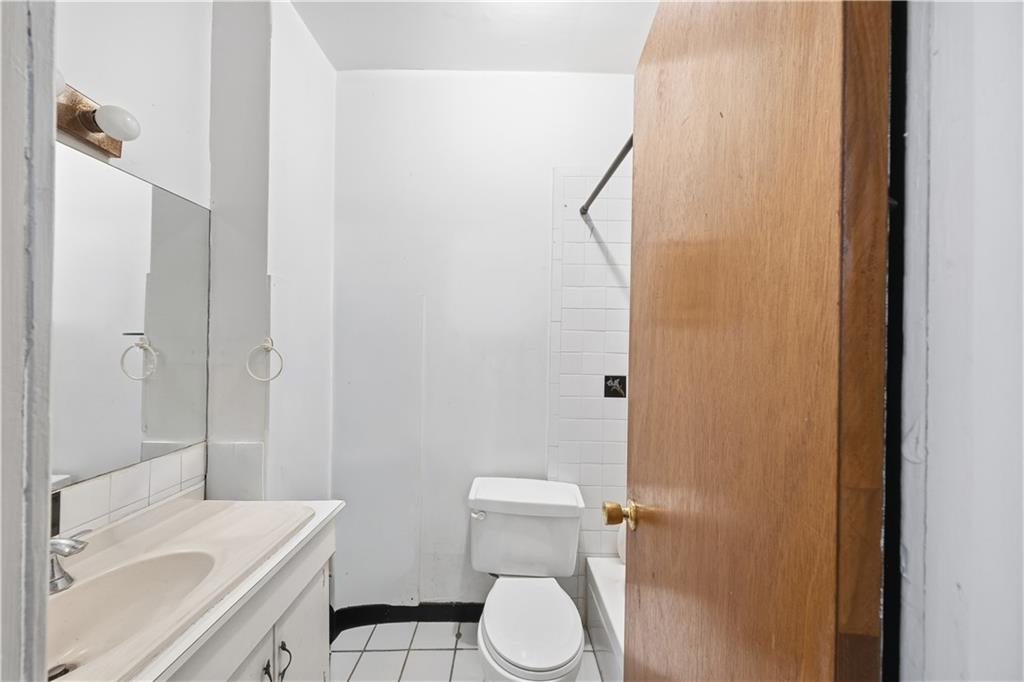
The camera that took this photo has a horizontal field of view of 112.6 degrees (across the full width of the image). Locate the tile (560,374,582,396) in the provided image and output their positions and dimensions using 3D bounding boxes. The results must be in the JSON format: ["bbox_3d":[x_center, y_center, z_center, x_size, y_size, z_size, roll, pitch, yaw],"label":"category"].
[{"bbox_3d":[0.296,0.221,1.696,0.108,0.108,0.010,1,0,0],"label":"tile"}]

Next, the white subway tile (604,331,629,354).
[{"bbox_3d":[0.518,0.005,1.693,0.108,0.108,0.010,1,0,-1],"label":"white subway tile"}]

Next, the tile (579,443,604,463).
[{"bbox_3d":[0.391,0.546,1.683,0.108,0.108,0.010,1,-1,1],"label":"tile"}]

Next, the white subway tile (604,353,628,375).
[{"bbox_3d":[0.510,0.113,1.687,0.108,0.108,0.010,1,-1,1],"label":"white subway tile"}]

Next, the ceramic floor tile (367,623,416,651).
[{"bbox_3d":[-0.573,1.388,1.604,0.203,0.010,0.160,1,0,0],"label":"ceramic floor tile"}]

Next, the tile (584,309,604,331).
[{"bbox_3d":[0.406,-0.108,1.691,0.108,0.108,0.010,1,-1,1],"label":"tile"}]

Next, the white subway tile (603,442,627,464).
[{"bbox_3d":[0.505,0.554,1.689,0.108,0.108,0.010,1,0,-1],"label":"white subway tile"}]

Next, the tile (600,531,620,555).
[{"bbox_3d":[0.494,0.995,1.685,0.108,0.108,0.010,1,0,-1],"label":"tile"}]

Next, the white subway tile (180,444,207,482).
[{"bbox_3d":[-1.199,0.465,1.283,0.010,0.108,0.098,1,-1,0],"label":"white subway tile"}]

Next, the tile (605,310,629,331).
[{"bbox_3d":[0.515,-0.105,1.690,0.108,0.108,0.010,1,-1,1],"label":"tile"}]

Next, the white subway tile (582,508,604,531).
[{"bbox_3d":[0.384,0.873,1.679,0.108,0.108,0.010,1,-1,1],"label":"white subway tile"}]

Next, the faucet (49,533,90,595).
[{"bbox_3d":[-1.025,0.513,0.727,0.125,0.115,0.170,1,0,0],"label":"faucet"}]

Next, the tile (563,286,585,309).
[{"bbox_3d":[0.306,-0.214,1.696,0.108,0.108,0.010,1,0,0],"label":"tile"}]

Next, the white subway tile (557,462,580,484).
[{"bbox_3d":[0.282,0.656,1.675,0.107,0.107,0.010,1,0,0],"label":"white subway tile"}]

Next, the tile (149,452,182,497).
[{"bbox_3d":[-1.107,0.423,1.093,0.010,0.112,0.108,1,0,0],"label":"tile"}]

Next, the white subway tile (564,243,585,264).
[{"bbox_3d":[0.309,-0.432,1.696,0.108,0.108,0.010,1,0,0],"label":"white subway tile"}]

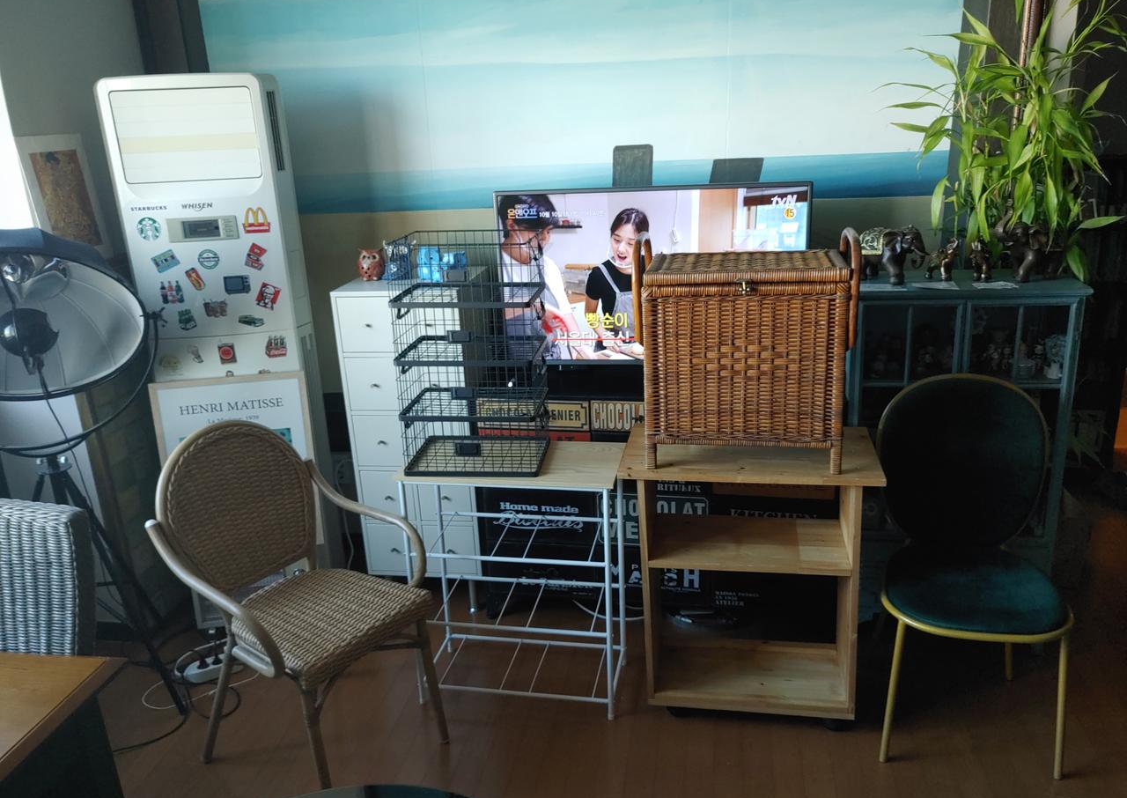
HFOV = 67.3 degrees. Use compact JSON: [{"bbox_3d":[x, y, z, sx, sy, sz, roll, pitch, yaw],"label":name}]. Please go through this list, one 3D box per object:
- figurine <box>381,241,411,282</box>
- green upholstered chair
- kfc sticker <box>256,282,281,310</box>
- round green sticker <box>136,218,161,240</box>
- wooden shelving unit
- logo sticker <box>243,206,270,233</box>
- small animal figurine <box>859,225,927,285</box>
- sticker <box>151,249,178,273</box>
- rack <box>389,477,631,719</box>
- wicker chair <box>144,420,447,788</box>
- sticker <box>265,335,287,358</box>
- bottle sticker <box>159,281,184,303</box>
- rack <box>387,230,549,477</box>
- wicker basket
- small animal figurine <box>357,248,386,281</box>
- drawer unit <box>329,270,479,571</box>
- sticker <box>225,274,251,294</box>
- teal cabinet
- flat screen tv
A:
[{"bbox_3d":[-0.554,-0.467,2.833,0.089,0.123,0.075,-4,16,-4],"label":"figurine"},{"bbox_3d":[1.019,0.423,2.120,0.440,0.864,0.528,1,17,13],"label":"green upholstered chair"},{"bbox_3d":[-0.907,-0.315,2.601,0.059,0.072,0.008,21,15,-8],"label":"kfc sticker"},{"bbox_3d":[-1.229,-0.503,2.511,0.068,0.068,0.006,-6,17,-8],"label":"round green sticker"},{"bbox_3d":[0.486,0.472,2.256,0.619,0.716,0.337,0,17,12],"label":"wooden shelving unit"},{"bbox_3d":[-0.919,-0.534,2.536,0.079,0.077,0.008,-3,16,-1],"label":"logo sticker"},{"bbox_3d":[0.958,-0.424,2.482,0.075,0.160,0.176,-18,22,-42],"label":"small animal figurine"},{"bbox_3d":[-1.204,-0.416,2.561,0.070,0.046,0.008,-23,16,5],"label":"sticker"},{"bbox_3d":[-0.113,0.493,2.400,0.576,0.684,0.295,1,17,12],"label":"rack"},{"bbox_3d":[-0.643,0.501,2.131,0.507,0.879,0.502,9,20,34],"label":"wicker chair"},{"bbox_3d":[-0.896,-0.163,2.646,0.066,0.068,0.008,-3,16,-1],"label":"sticker"},{"bbox_3d":[-1.188,-0.322,2.571,0.070,0.071,0.006,-6,17,-8],"label":"bottle sticker"},{"bbox_3d":[-0.245,-0.130,2.260,0.364,0.601,0.297,-1,17,8],"label":"rack"},{"bbox_3d":[0.443,-0.133,2.069,0.518,0.555,0.280,1,17,13],"label":"wicker basket"},{"bbox_3d":[-0.648,-0.455,2.855,0.073,0.099,0.064,-5,16,-5],"label":"small animal figurine"},{"bbox_3d":[-0.467,0.131,2.963,0.407,1.103,0.428,-1,17,8],"label":"drawer unit"},{"bbox_3d":[-0.997,-0.347,2.588,0.079,0.056,0.008,-3,16,-1],"label":"sticker"},{"bbox_3d":[1.152,0.186,2.602,0.629,1.095,0.355,1,17,14],"label":"teal cabinet"},{"bbox_3d":[0.257,-0.377,2.648,0.976,0.555,0.068,1,17,14],"label":"flat screen tv"}]

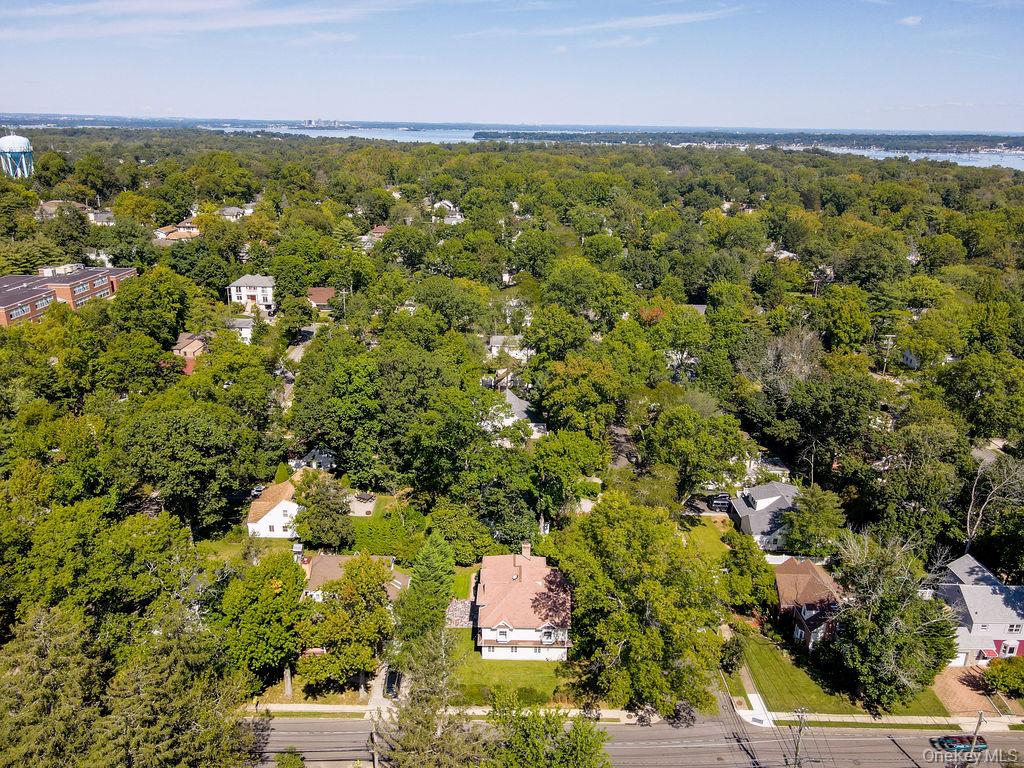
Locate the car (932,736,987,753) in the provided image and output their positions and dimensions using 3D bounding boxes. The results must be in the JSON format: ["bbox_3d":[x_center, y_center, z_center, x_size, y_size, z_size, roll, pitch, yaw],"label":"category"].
[{"bbox_3d":[51.254,40.612,80.631,4.900,1.550,1.900,1,20,0],"label":"car"}]

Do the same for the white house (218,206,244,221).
[{"bbox_3d":[-162.438,-98.931,412.933,14.500,8.500,11.000,1,20,0],"label":"white house"}]

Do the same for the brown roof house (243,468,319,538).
[{"bbox_3d":[-38.771,19.594,124.919,10.400,7.000,16.900,1,20,0],"label":"brown roof house"}]

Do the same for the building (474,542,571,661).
[{"bbox_3d":[1.603,29.440,97.681,11.900,8.900,14.700,1,20,0],"label":"building"}]

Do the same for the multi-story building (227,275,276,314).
[{"bbox_3d":[-89.659,-32.623,246.106,15.500,9.800,11.000,1,20,0],"label":"multi-story building"}]

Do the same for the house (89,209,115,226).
[{"bbox_3d":[-216.681,-86.370,376.369,14.500,8.500,11.000,1,20,0],"label":"house"}]

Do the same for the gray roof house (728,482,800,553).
[{"bbox_3d":[45.593,22.311,121.825,12.600,7.000,13.500,1,20,0],"label":"gray roof house"}]

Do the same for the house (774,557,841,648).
[{"bbox_3d":[41.150,29.936,99.619,9.000,8.000,12.500,1,20,0],"label":"house"}]

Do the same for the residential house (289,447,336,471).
[{"bbox_3d":[-38.038,15.142,138.675,9.500,5.800,11.000,1,20,0],"label":"residential house"}]

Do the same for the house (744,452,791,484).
[{"bbox_3d":[49.757,16.193,139.525,9.500,6.300,11.000,1,20,0],"label":"house"}]

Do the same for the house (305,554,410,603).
[{"bbox_3d":[-21.880,28.276,102.371,14.700,7.000,11.000,1,20,0],"label":"house"}]

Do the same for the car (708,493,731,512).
[{"bbox_3d":[37.898,21.968,129.910,4.600,1.750,1.920,1,20,0],"label":"car"}]

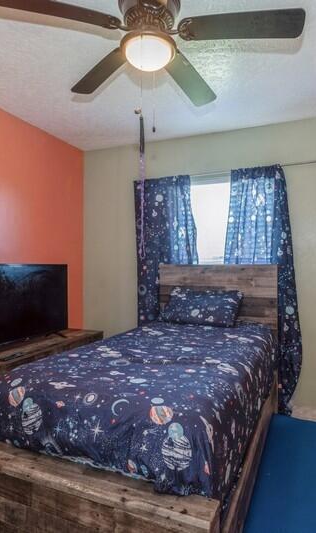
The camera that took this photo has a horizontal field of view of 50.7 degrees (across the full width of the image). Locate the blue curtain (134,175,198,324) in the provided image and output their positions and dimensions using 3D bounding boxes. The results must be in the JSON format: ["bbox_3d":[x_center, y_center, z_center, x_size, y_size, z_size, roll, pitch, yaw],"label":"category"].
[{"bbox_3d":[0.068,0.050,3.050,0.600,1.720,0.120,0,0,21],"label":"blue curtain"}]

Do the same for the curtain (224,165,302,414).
[{"bbox_3d":[0.859,0.175,2.751,0.600,2.020,0.130,0,0,21],"label":"curtain"}]

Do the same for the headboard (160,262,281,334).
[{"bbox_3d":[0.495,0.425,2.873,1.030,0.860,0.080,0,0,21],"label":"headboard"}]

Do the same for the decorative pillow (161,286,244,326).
[{"bbox_3d":[0.352,0.335,2.765,0.620,0.380,0.140,0,-36,21],"label":"decorative pillow"}]

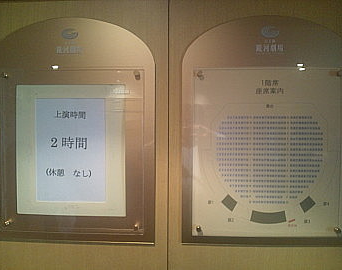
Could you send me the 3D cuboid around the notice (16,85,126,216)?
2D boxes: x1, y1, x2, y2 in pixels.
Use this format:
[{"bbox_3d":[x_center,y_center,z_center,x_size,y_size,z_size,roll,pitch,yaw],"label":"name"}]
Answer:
[{"bbox_3d":[-0.309,0.047,0.905,0.343,0.407,0.014,0,1,3],"label":"notice"}]

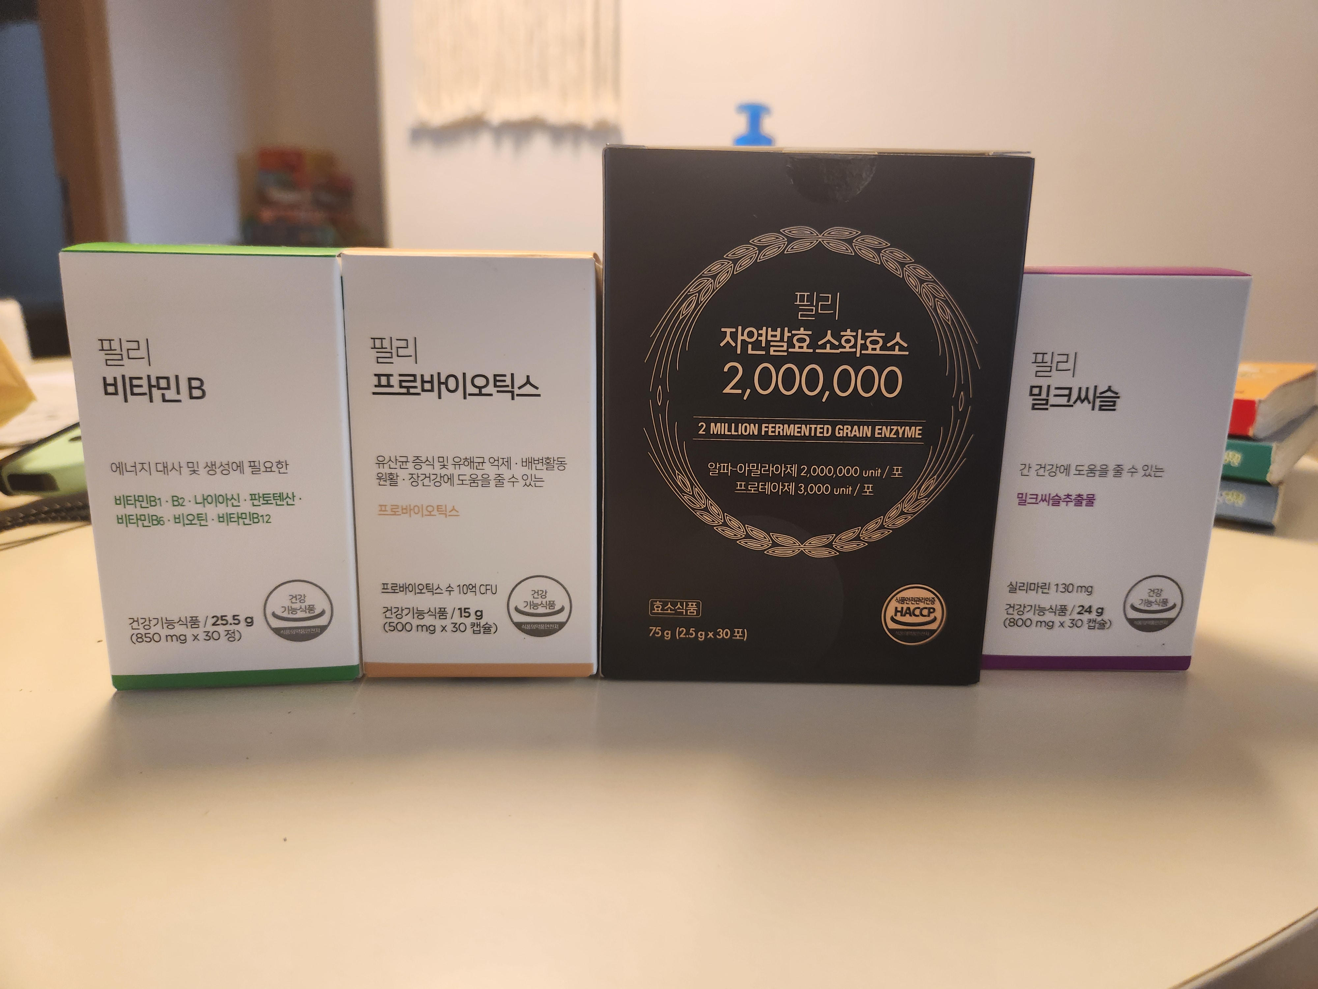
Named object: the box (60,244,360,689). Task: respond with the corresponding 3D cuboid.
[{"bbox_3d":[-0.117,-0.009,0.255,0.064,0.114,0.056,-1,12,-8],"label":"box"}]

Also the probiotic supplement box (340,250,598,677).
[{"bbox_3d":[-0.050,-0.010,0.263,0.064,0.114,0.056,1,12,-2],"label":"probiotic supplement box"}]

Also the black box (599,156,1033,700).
[{"bbox_3d":[0.038,-0.022,0.261,0.108,0.141,0.058,1,12,-1],"label":"black box"}]

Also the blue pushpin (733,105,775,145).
[{"bbox_3d":[0.086,-0.334,0.800,0.036,0.046,0.036,1,12,0],"label":"blue pushpin"}]

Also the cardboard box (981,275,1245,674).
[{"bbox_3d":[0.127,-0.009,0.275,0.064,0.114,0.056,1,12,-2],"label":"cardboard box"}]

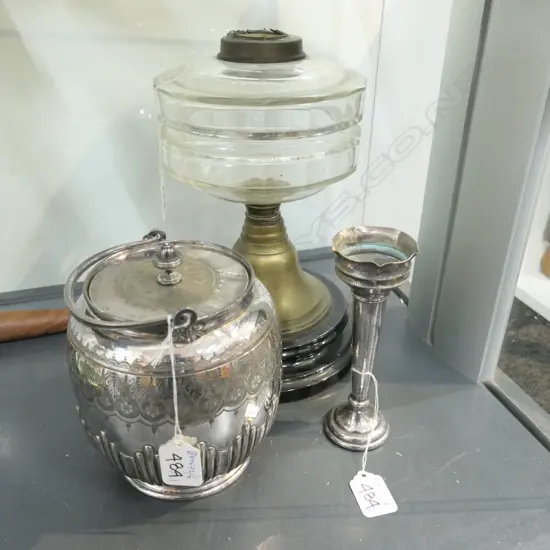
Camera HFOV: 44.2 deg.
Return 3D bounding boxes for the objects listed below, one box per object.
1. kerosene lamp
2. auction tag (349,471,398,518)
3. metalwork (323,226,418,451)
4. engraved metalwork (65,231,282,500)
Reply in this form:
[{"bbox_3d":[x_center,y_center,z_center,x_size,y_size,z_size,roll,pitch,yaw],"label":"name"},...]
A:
[{"bbox_3d":[-0.009,-0.057,0.577,0.171,0.282,0.171,0,32,0],"label":"kerosene lamp"},{"bbox_3d":[0.068,0.152,0.478,0.024,0.002,0.040,-8,33,-14],"label":"auction tag"},{"bbox_3d":[0.066,0.049,0.491,0.058,0.164,0.058,1,32,0],"label":"metalwork"},{"bbox_3d":[-0.069,0.057,0.487,0.148,0.183,0.148,-10,33,-15],"label":"engraved metalwork"}]

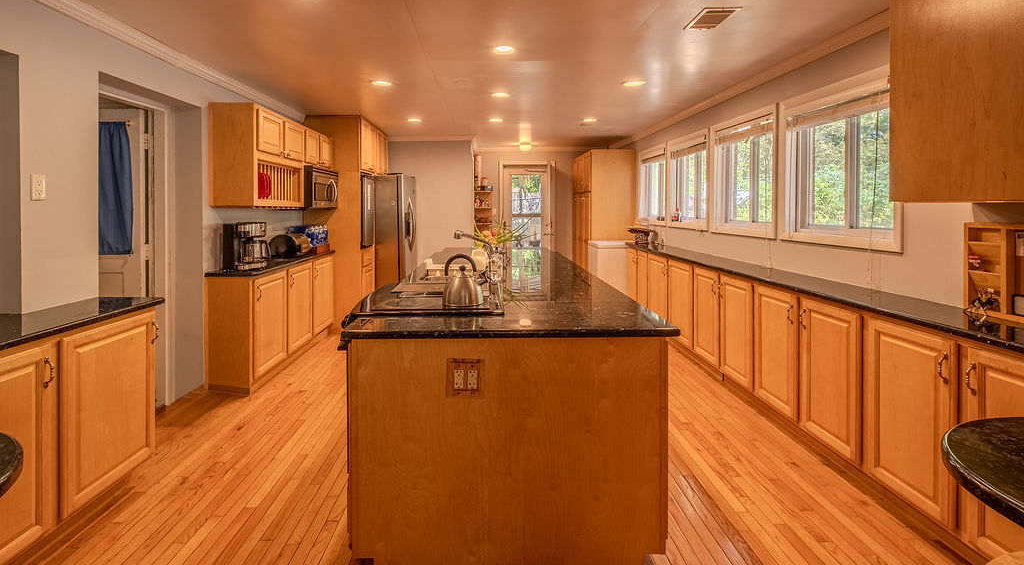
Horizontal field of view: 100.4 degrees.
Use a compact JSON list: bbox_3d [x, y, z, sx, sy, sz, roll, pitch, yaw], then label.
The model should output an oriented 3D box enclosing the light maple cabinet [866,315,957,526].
[{"bbox_3d":[1.788,0.530,1.759,0.360,0.690,0.393,0,5,-3],"label":"light maple cabinet"}]

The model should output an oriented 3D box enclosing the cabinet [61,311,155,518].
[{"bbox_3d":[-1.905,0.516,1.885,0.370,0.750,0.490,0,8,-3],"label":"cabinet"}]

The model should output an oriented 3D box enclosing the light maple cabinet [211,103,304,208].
[{"bbox_3d":[-2.065,-1.007,3.540,0.325,0.753,0.860,0,8,-3],"label":"light maple cabinet"}]

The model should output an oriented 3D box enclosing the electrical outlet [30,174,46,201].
[{"bbox_3d":[-2.096,-0.420,1.889,0.012,0.116,0.072,0,5,-3],"label":"electrical outlet"}]

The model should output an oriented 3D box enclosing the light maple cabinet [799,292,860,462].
[{"bbox_3d":[1.788,0.473,2.175,0.360,0.765,0.400,0,8,-3],"label":"light maple cabinet"}]

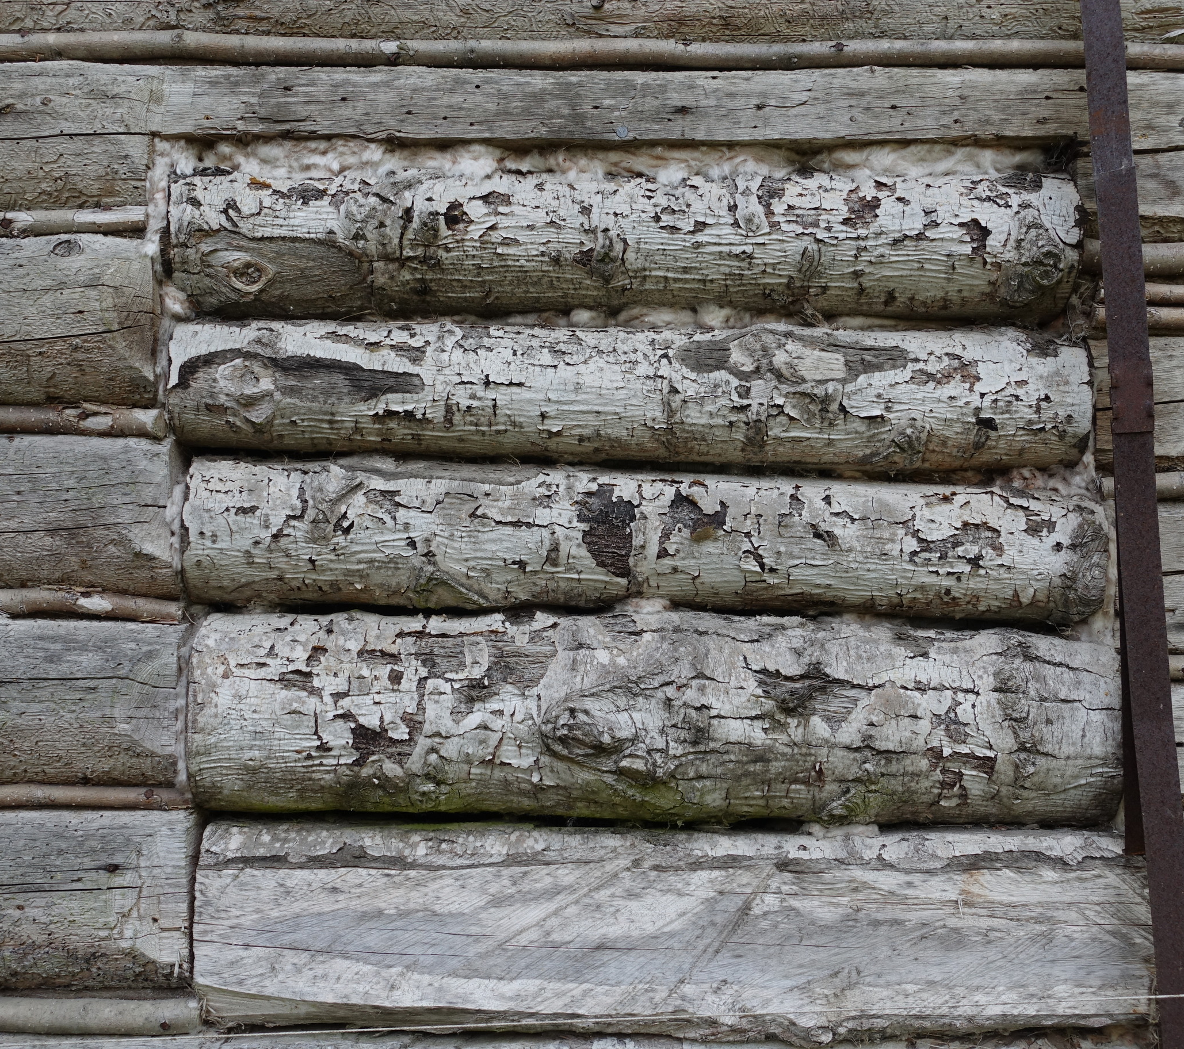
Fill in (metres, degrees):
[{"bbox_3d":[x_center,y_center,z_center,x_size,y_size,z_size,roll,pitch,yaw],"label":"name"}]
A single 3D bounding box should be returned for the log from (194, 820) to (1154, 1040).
[{"bbox_3d":[0.087,0.425,1.556,1.004,0.210,0.130,1,-3,0],"label":"log"}]

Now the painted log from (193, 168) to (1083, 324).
[{"bbox_3d":[0.037,-0.305,1.633,1.002,0.164,0.164,1,-3,0],"label":"painted log"}]

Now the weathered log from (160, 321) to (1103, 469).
[{"bbox_3d":[0.042,-0.139,1.621,1.008,0.153,0.153,1,-3,0],"label":"weathered log"}]

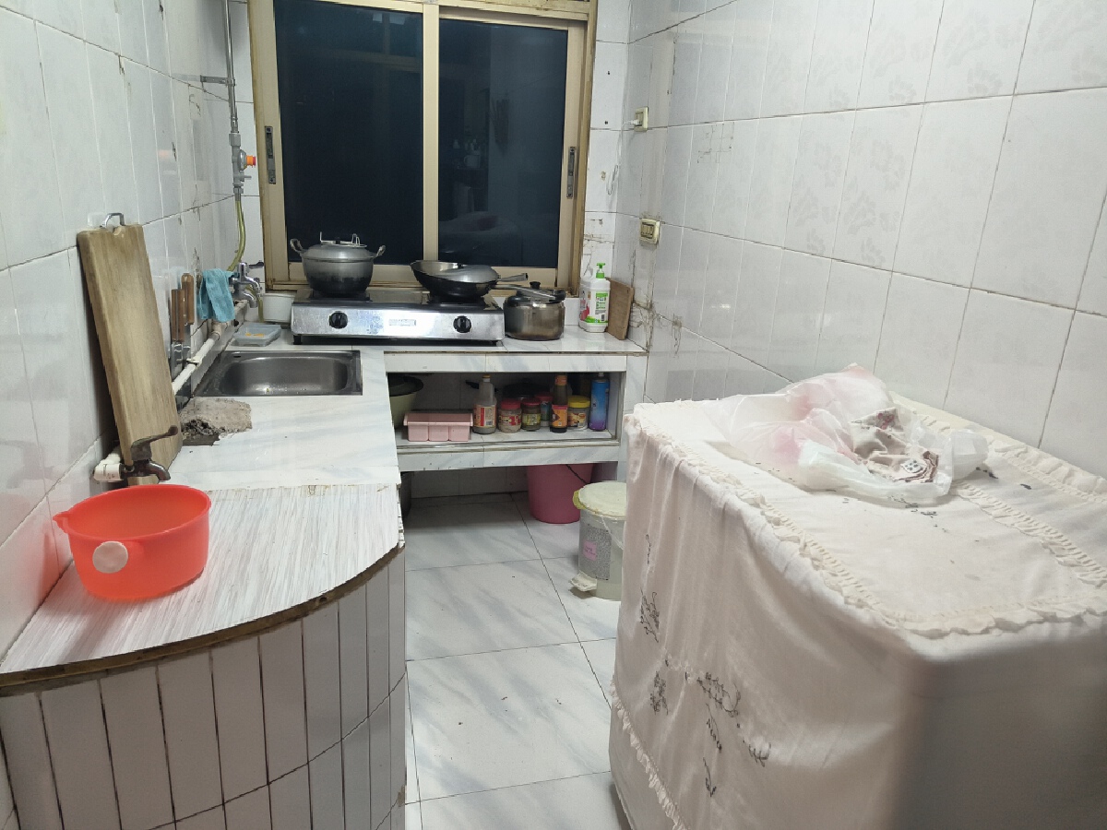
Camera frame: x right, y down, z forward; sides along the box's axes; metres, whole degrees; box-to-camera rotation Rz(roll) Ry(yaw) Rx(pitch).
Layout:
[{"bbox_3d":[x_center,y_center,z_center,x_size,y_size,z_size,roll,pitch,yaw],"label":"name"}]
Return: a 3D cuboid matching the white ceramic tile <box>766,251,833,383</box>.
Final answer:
[{"bbox_3d":[0.572,-0.224,1.785,0.012,0.300,0.200,-2,18,-14],"label":"white ceramic tile"}]

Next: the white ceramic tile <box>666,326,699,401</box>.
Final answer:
[{"bbox_3d":[0.410,-0.126,2.415,0.010,0.297,0.199,-2,18,-14],"label":"white ceramic tile"}]

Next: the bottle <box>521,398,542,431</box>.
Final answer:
[{"bbox_3d":[-0.081,0.001,2.807,0.065,0.104,0.065,-2,18,-14],"label":"bottle"}]

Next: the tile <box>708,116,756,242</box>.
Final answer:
[{"bbox_3d":[0.487,-0.628,2.049,0.010,0.297,0.199,-2,18,-14],"label":"tile"}]

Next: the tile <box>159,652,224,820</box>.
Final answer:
[{"bbox_3d":[-0.467,0.414,0.988,0.060,0.240,0.009,-9,21,-33],"label":"tile"}]

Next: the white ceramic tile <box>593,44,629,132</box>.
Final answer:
[{"bbox_3d":[0.208,-1.213,2.840,0.124,0.298,0.010,-2,18,-14],"label":"white ceramic tile"}]

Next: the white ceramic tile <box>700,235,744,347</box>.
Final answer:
[{"bbox_3d":[0.480,-0.351,2.169,0.012,0.300,0.200,-2,18,-14],"label":"white ceramic tile"}]

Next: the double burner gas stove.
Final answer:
[{"bbox_3d":[-0.533,-0.360,2.716,0.700,0.155,0.370,0,18,-10],"label":"double burner gas stove"}]

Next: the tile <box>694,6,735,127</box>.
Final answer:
[{"bbox_3d":[0.454,-0.972,2.142,0.010,0.297,0.199,-2,18,-14],"label":"tile"}]

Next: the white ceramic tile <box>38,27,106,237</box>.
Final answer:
[{"bbox_3d":[-0.727,-0.415,1.159,0.012,0.300,0.200,-1,18,-14],"label":"white ceramic tile"}]

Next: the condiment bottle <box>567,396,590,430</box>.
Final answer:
[{"bbox_3d":[0.094,-0.008,2.850,0.078,0.112,0.078,3,18,-1],"label":"condiment bottle"}]

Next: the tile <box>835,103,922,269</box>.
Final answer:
[{"bbox_3d":[0.636,-0.446,1.509,0.012,0.300,0.200,-2,18,-14],"label":"tile"}]

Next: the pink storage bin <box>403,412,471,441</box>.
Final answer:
[{"bbox_3d":[-0.413,0.042,2.743,0.238,0.075,0.110,0,18,-9],"label":"pink storage bin"}]

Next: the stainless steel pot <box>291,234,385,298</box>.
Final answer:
[{"bbox_3d":[-0.747,-0.522,2.673,0.305,0.198,0.245,3,18,0],"label":"stainless steel pot"}]

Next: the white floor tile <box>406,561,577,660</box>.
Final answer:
[{"bbox_3d":[-0.226,0.600,2.414,0.500,0.012,0.500,-2,18,-14],"label":"white floor tile"}]

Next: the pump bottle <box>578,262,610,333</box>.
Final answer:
[{"bbox_3d":[0.160,-0.464,2.995,0.080,0.262,0.110,-2,18,-14],"label":"pump bottle"}]

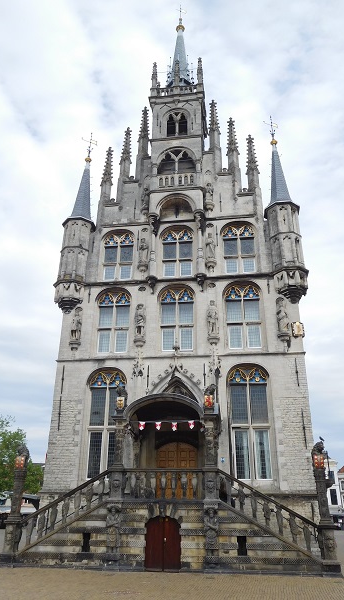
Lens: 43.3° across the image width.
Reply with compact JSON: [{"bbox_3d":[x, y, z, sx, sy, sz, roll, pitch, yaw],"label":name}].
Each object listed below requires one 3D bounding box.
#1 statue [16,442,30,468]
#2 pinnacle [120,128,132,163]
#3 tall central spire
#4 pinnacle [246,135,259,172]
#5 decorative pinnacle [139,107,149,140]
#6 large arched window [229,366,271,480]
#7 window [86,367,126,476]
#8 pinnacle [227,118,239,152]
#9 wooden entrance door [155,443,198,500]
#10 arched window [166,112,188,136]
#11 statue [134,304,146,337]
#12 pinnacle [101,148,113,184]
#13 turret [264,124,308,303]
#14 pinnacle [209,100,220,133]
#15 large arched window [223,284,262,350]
[{"bbox_3d":[-5.614,5.839,16.238,0.495,0.958,0.500,-3,-26,7],"label":"statue"},{"bbox_3d":[-2.746,-9.471,26.532,0.740,2.930,0.740,-3,-26,7],"label":"pinnacle"},{"bbox_3d":[0.582,-19.281,33.613,1.962,8.919,1.960,-3,-26,7],"label":"tall central spire"},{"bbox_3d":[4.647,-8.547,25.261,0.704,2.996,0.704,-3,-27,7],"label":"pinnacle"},{"bbox_3d":[-1.851,-11.917,29.185,0.676,3.211,0.670,-3,-26,7],"label":"decorative pinnacle"},{"bbox_3d":[3.559,5.437,19.715,1.831,5.135,0.400,-3,-26,7],"label":"large arched window"},{"bbox_3d":[-2.838,5.391,19.326,1.706,4.841,0.400,-3,-26,7],"label":"window"},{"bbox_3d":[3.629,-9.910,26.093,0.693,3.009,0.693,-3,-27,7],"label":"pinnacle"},{"bbox_3d":[0.202,7.689,19.491,1.875,2.454,0.200,-3,-26,7],"label":"wooden entrance door"},{"bbox_3d":[0.295,-10.796,26.623,1.331,2.072,0.350,-3,-27,7],"label":"arched window"},{"bbox_3d":[-1.551,1.015,21.002,0.543,1.774,0.500,-3,-27,7],"label":"statue"},{"bbox_3d":[-3.791,-8.055,25.993,0.741,3.033,0.741,-3,-26,7],"label":"pinnacle"},{"bbox_3d":[5.891,-5.139,23.075,1.635,11.710,1.635,-3,-26,7],"label":"turret"},{"bbox_3d":[2.801,-12.122,28.567,0.676,2.956,0.670,-3,-26,7],"label":"pinnacle"},{"bbox_3d":[3.440,0.750,20.870,1.755,3.408,0.350,-3,-27,7],"label":"large arched window"}]

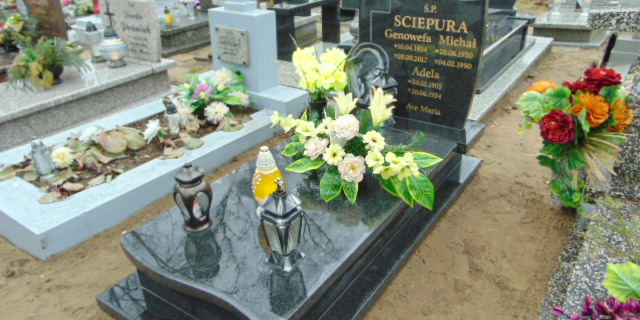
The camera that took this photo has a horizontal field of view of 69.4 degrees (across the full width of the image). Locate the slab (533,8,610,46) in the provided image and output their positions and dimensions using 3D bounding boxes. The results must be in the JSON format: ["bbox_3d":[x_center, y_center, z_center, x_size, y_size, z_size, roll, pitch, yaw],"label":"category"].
[{"bbox_3d":[3.257,-1.760,6.017,0.800,0.210,1.800,16,30,30],"label":"slab"}]

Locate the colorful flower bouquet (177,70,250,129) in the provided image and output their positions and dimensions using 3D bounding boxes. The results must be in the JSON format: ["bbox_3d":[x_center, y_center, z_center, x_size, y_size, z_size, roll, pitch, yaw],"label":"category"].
[{"bbox_3d":[-0.726,-0.423,3.160,0.480,0.340,0.400,16,30,30],"label":"colorful flower bouquet"}]

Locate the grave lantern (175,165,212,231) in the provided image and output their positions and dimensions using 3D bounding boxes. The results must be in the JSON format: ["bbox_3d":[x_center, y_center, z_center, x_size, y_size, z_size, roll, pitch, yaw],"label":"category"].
[{"bbox_3d":[-0.426,0.120,1.565,0.125,0.242,0.125,0,26,0],"label":"grave lantern"}]

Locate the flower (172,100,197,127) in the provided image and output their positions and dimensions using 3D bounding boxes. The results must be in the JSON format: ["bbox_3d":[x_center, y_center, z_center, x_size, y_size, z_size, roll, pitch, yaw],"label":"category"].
[{"bbox_3d":[-0.897,-0.311,3.060,0.150,0.160,0.120,3,26,7],"label":"flower"}]

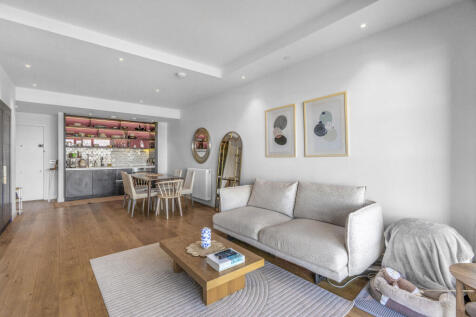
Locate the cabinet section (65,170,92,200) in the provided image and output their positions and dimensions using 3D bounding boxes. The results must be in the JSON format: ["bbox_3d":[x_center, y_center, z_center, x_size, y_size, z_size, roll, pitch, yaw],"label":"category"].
[{"bbox_3d":[-4.634,0.713,6.177,0.604,0.735,0.580,0,0,-39],"label":"cabinet section"}]

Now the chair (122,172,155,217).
[{"bbox_3d":[-2.078,0.728,4.526,0.560,0.890,0.460,-1,1,-39],"label":"chair"}]

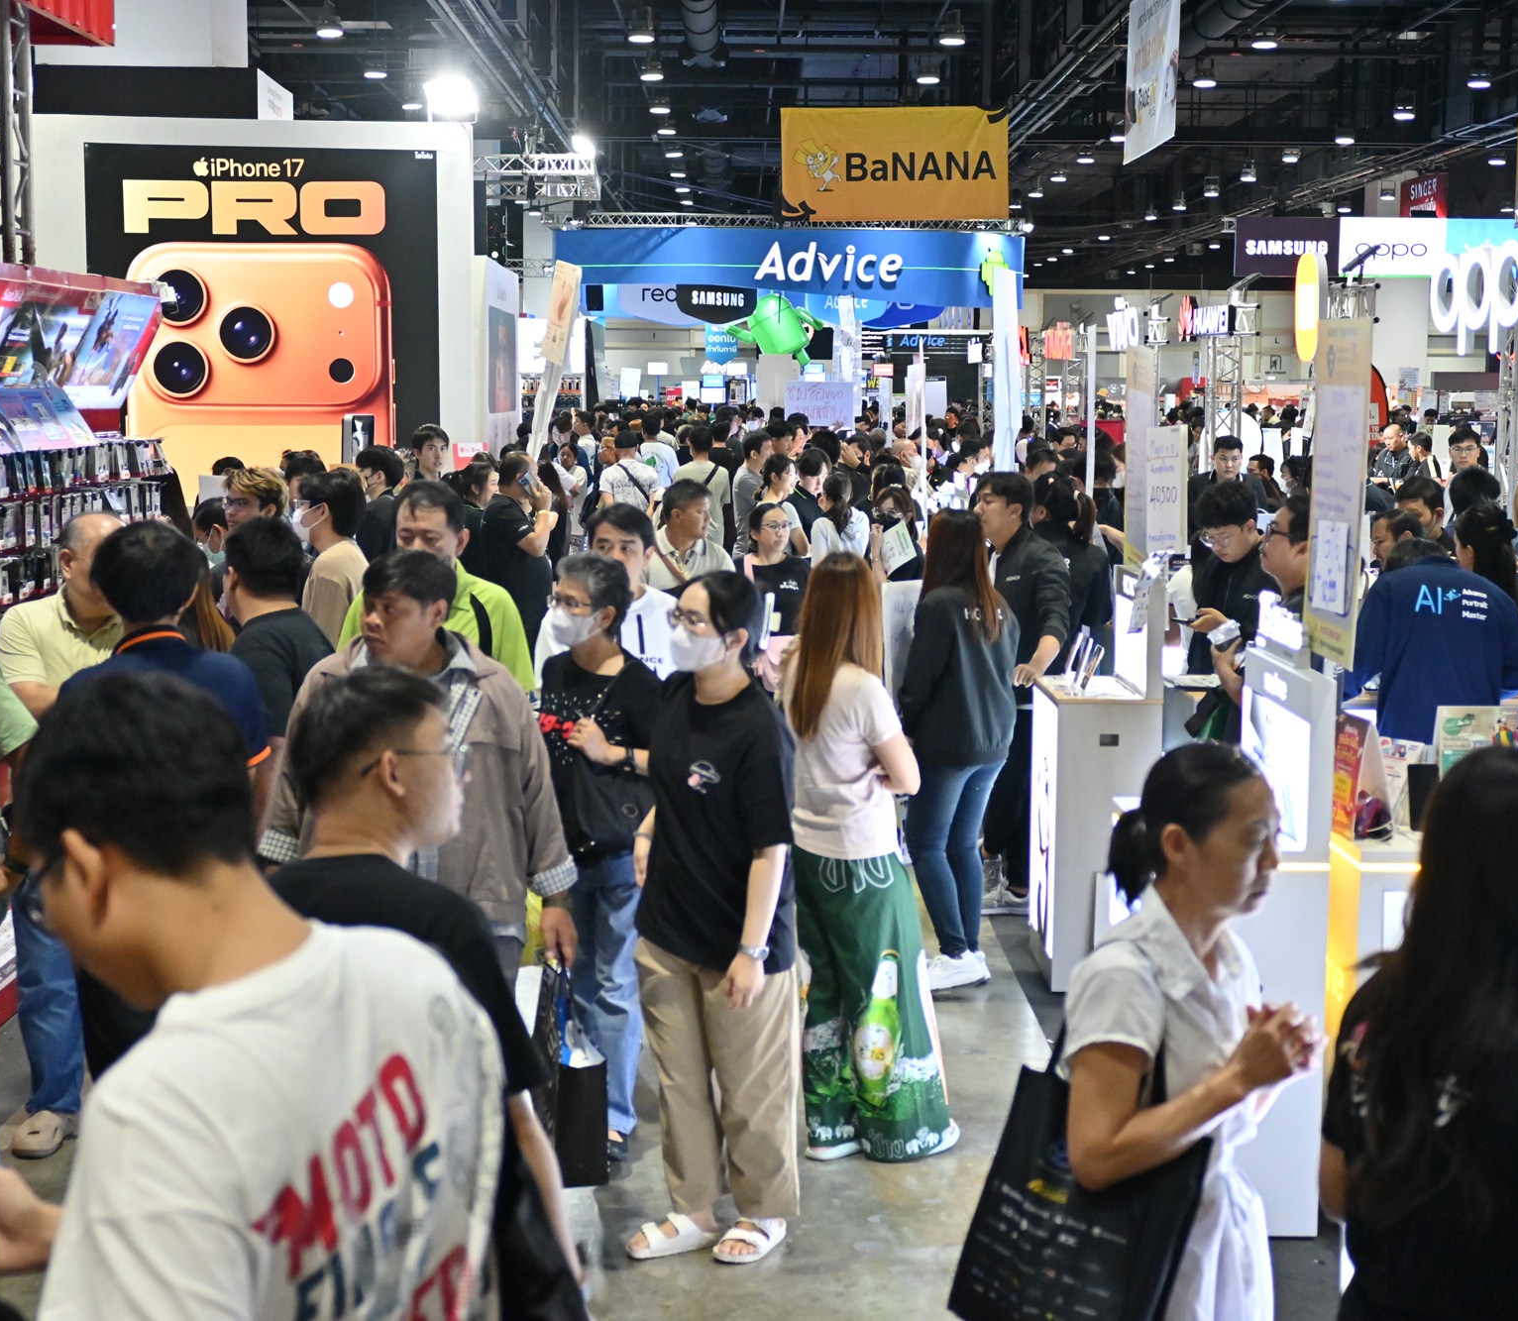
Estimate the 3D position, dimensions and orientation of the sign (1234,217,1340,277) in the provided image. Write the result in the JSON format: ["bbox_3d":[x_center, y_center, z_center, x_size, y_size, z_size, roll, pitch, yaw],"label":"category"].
[{"bbox_3d":[10.520,-8.213,46.000,2.100,1.200,0.120,0,7,-1],"label":"sign"}]

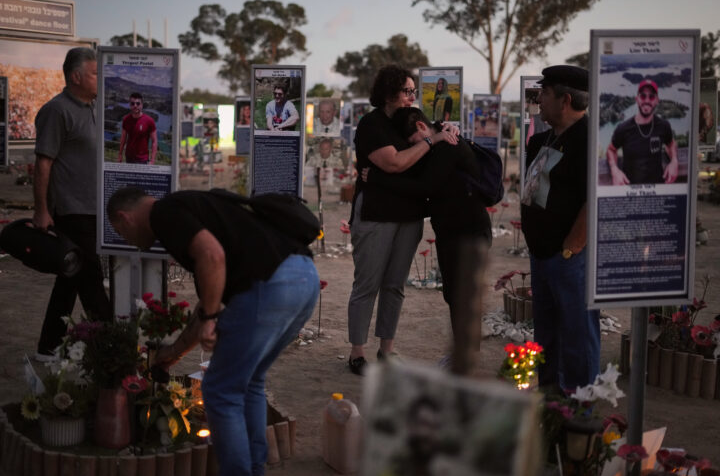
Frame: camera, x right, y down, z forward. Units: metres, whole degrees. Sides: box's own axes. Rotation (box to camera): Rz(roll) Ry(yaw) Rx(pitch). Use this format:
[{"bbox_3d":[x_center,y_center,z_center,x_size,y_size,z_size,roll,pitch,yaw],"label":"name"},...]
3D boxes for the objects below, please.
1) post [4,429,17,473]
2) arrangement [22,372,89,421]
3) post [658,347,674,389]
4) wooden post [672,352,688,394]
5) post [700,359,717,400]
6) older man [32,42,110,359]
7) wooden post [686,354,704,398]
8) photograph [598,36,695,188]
[{"bbox_3d":[-1.372,0.837,3.930,0.055,0.185,0.055,-2,8,-17],"label":"post"},{"bbox_3d":[-1.242,0.647,4.080,0.250,0.160,0.220,-1,8,-11],"label":"arrangement"},{"bbox_3d":[1.539,0.660,5.020,0.070,0.190,0.068,1,6,0],"label":"post"},{"bbox_3d":[1.636,0.696,5.091,0.073,0.200,0.068,5,7,37],"label":"wooden post"},{"bbox_3d":[1.695,0.686,4.850,0.070,0.190,0.068,1,6,0],"label":"post"},{"bbox_3d":[-1.554,-0.186,5.620,0.580,1.760,0.500,2,6,16],"label":"older man"},{"bbox_3d":[1.634,0.675,4.870,0.072,0.190,0.070,1,6,0],"label":"wooden post"},{"bbox_3d":[0.991,-0.434,3.475,0.340,0.510,0.020,-2,7,-7],"label":"photograph"}]

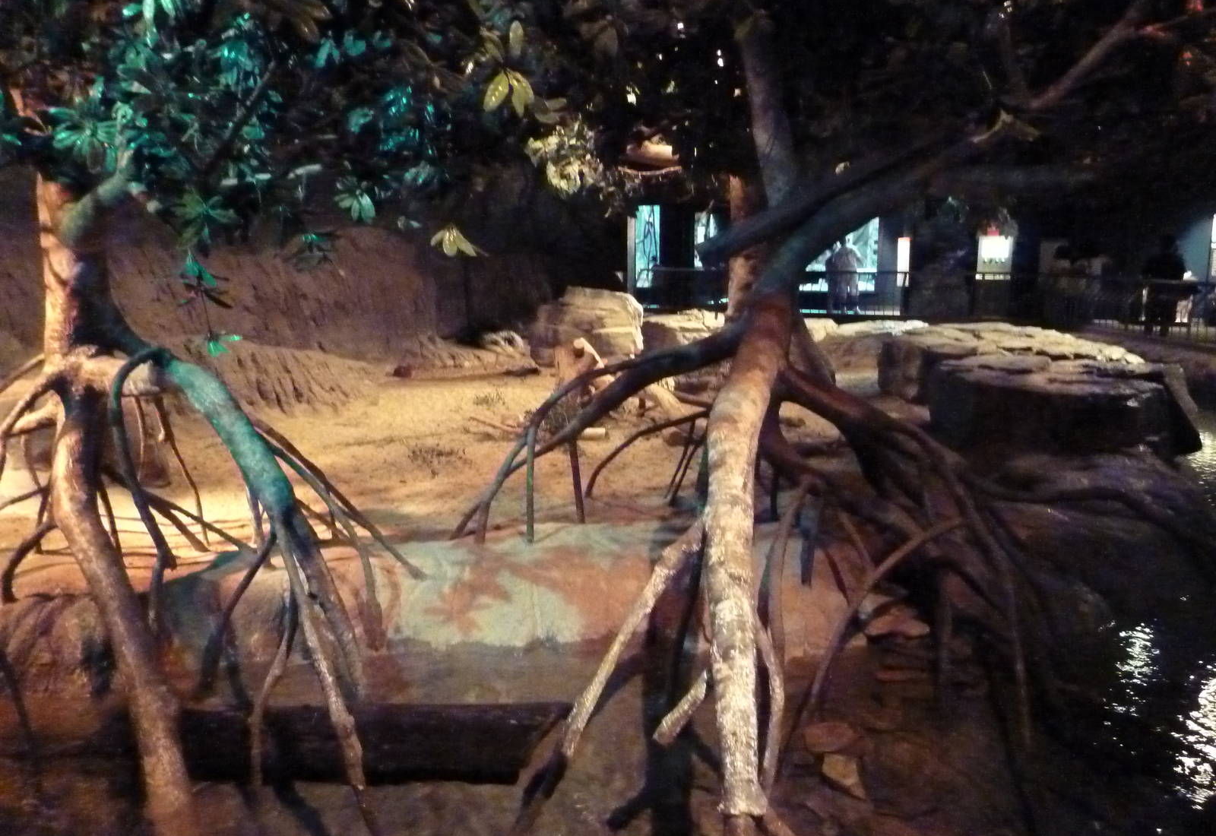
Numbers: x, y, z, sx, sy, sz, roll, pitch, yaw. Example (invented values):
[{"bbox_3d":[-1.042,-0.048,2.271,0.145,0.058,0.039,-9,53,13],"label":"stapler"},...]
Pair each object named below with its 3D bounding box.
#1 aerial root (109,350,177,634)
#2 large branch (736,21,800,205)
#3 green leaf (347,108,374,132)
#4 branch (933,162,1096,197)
[{"bbox_3d":[-1.986,0.314,3.750,0.280,1.200,0.280,0,11,0],"label":"aerial root"},{"bbox_3d":[0.660,-1.260,3.650,0.165,0.726,0.165,-13,8,2],"label":"large branch"},{"bbox_3d":[-0.958,-1.153,3.400,0.100,0.100,0.070,0,11,0],"label":"green leaf"},{"bbox_3d":[1.753,-1.030,3.800,0.745,0.140,0.170,0,11,0],"label":"branch"}]

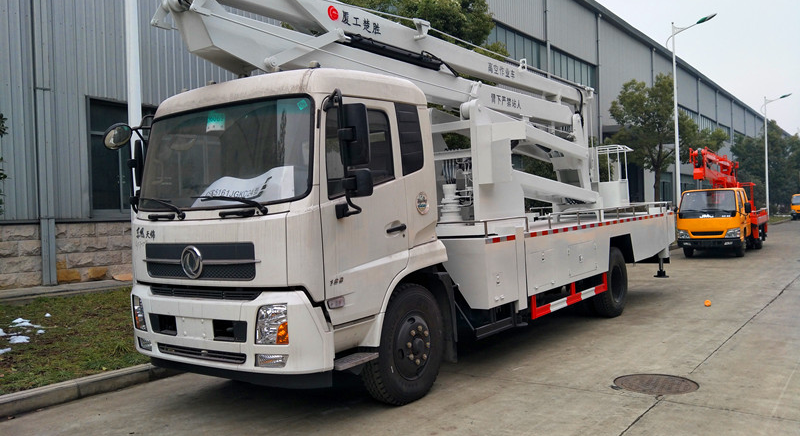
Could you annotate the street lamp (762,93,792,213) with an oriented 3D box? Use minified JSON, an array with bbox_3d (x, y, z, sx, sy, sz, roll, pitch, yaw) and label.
[{"bbox_3d":[26.474,-4.073,38.768,1.800,9.092,0.300,-2,0,41],"label":"street lamp"}]

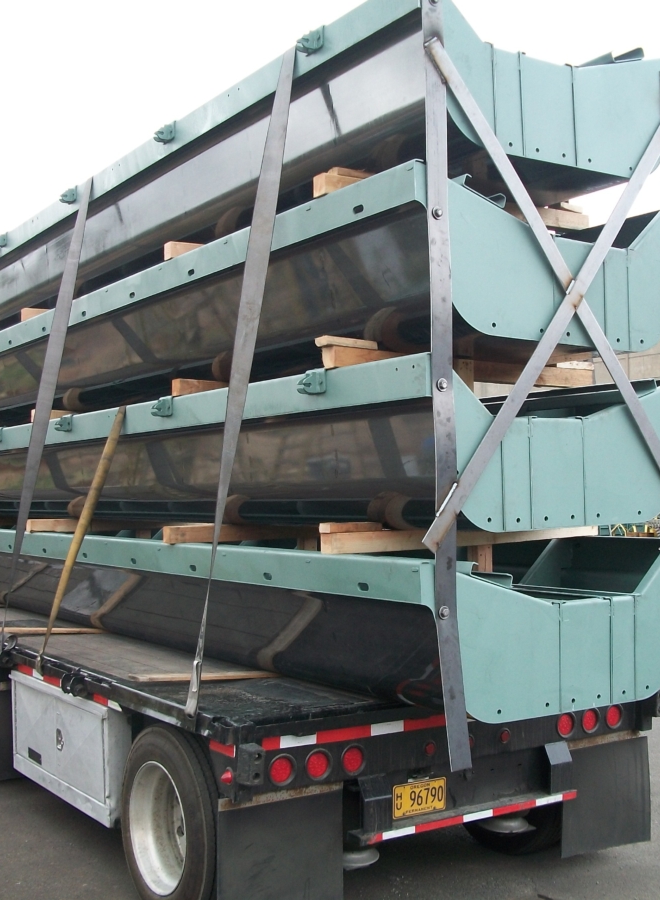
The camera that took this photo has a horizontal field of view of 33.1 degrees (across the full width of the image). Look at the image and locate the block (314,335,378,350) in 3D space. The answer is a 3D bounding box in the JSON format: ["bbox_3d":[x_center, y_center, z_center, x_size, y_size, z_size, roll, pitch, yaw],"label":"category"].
[{"bbox_3d":[0.076,-0.455,4.761,0.260,0.039,0.089,2,-3,-33],"label":"block"}]

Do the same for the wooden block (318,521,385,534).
[{"bbox_3d":[0.097,0.344,4.856,0.275,0.040,0.089,2,-3,-33],"label":"wooden block"}]

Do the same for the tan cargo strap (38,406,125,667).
[{"bbox_3d":[-1.469,0.481,6.564,0.060,1.576,0.090,22,-12,-31],"label":"tan cargo strap"}]

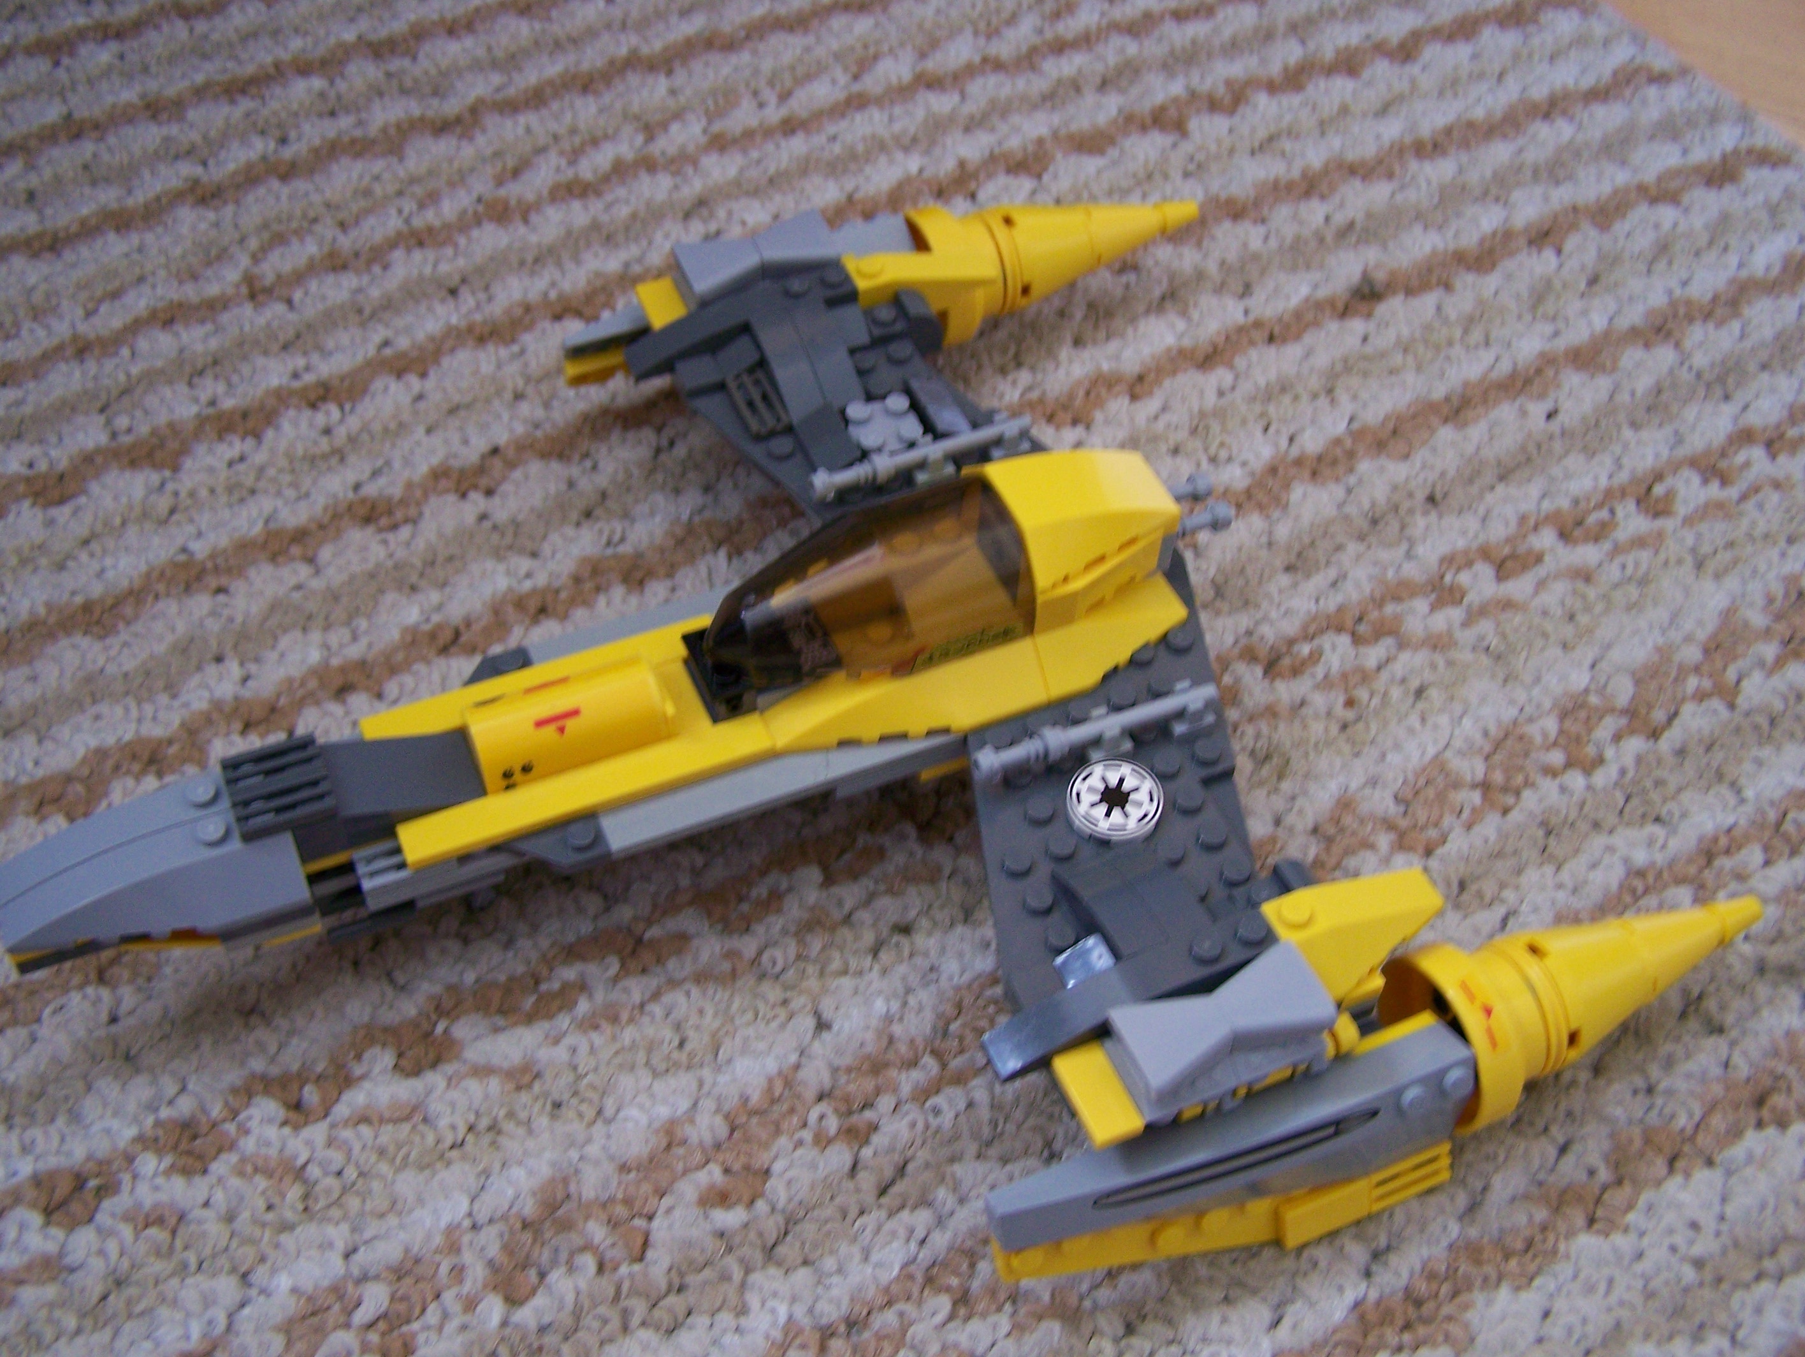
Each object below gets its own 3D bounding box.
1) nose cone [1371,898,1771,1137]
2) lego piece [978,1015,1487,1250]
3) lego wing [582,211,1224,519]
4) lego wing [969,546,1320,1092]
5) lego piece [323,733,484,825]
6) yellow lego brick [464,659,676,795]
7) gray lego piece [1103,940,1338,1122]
[{"bbox_3d":[0.117,0.049,0.332,0.067,0.032,0.032,-18,53,-15],"label":"nose cone"},{"bbox_3d":[0.050,0.074,0.308,0.080,0.023,0.011,-18,53,-15],"label":"lego piece"},{"bbox_3d":[0.013,-0.065,0.416,0.150,0.042,0.098,-18,53,-15],"label":"lego wing"},{"bbox_3d":[0.037,0.021,0.334,0.082,0.015,0.083,-18,53,-15],"label":"lego wing"},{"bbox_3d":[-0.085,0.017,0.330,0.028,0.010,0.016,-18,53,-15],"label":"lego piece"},{"bbox_3d":[-0.057,0.006,0.337,0.032,0.013,0.016,-18,53,-15],"label":"yellow lego brick"},{"bbox_3d":[0.048,0.053,0.297,0.032,0.009,0.016,-18,53,-15],"label":"gray lego piece"}]

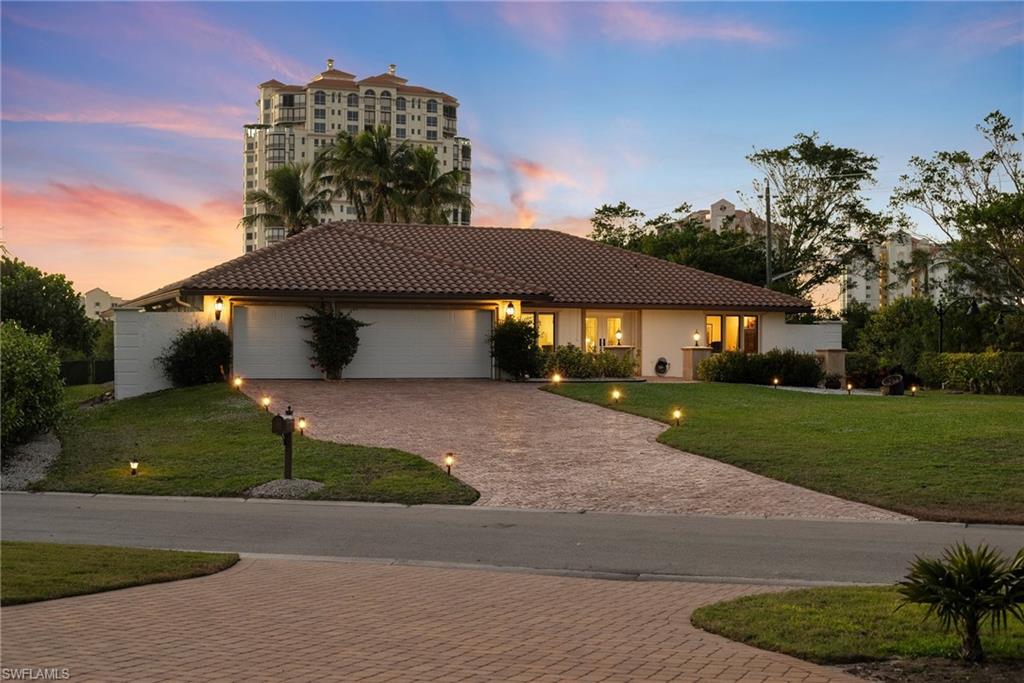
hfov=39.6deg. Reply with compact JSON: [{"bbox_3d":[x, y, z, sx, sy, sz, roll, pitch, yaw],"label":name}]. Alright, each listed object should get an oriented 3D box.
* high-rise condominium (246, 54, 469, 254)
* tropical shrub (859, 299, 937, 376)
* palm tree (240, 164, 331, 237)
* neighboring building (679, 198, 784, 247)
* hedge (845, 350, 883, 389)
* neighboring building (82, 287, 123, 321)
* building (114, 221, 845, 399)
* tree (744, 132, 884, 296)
[{"bbox_3d":[-38.888,-31.970,358.485,51.000,78.010,28.000,0,-1,-22],"label":"high-rise condominium"},{"bbox_3d":[15.178,-0.092,56.007,3.200,3.360,3.000,0,-1,0],"label":"tropical shrub"},{"bbox_3d":[-13.001,-4.183,82.067,5.300,12.270,5.300,0,-1,0],"label":"palm tree"},{"bbox_3d":[68.989,-18.240,445.300,36.000,53.000,24.000,0,-1,-22],"label":"neighboring building"},{"bbox_3d":[12.357,0.984,49.991,1.350,1.340,1.250,0,-1,0],"label":"hedge"},{"bbox_3d":[-134.659,-4.782,470.114,17.000,26.780,16.000,0,-1,-22],"label":"neighboring building"},{"bbox_3d":[-1.816,-1.458,52.791,25.000,6.100,17.000,0,-1,-22],"label":"building"},{"bbox_3d":[17.015,-4.965,80.078,8.000,13.780,7.500,0,-1,0],"label":"tree"}]

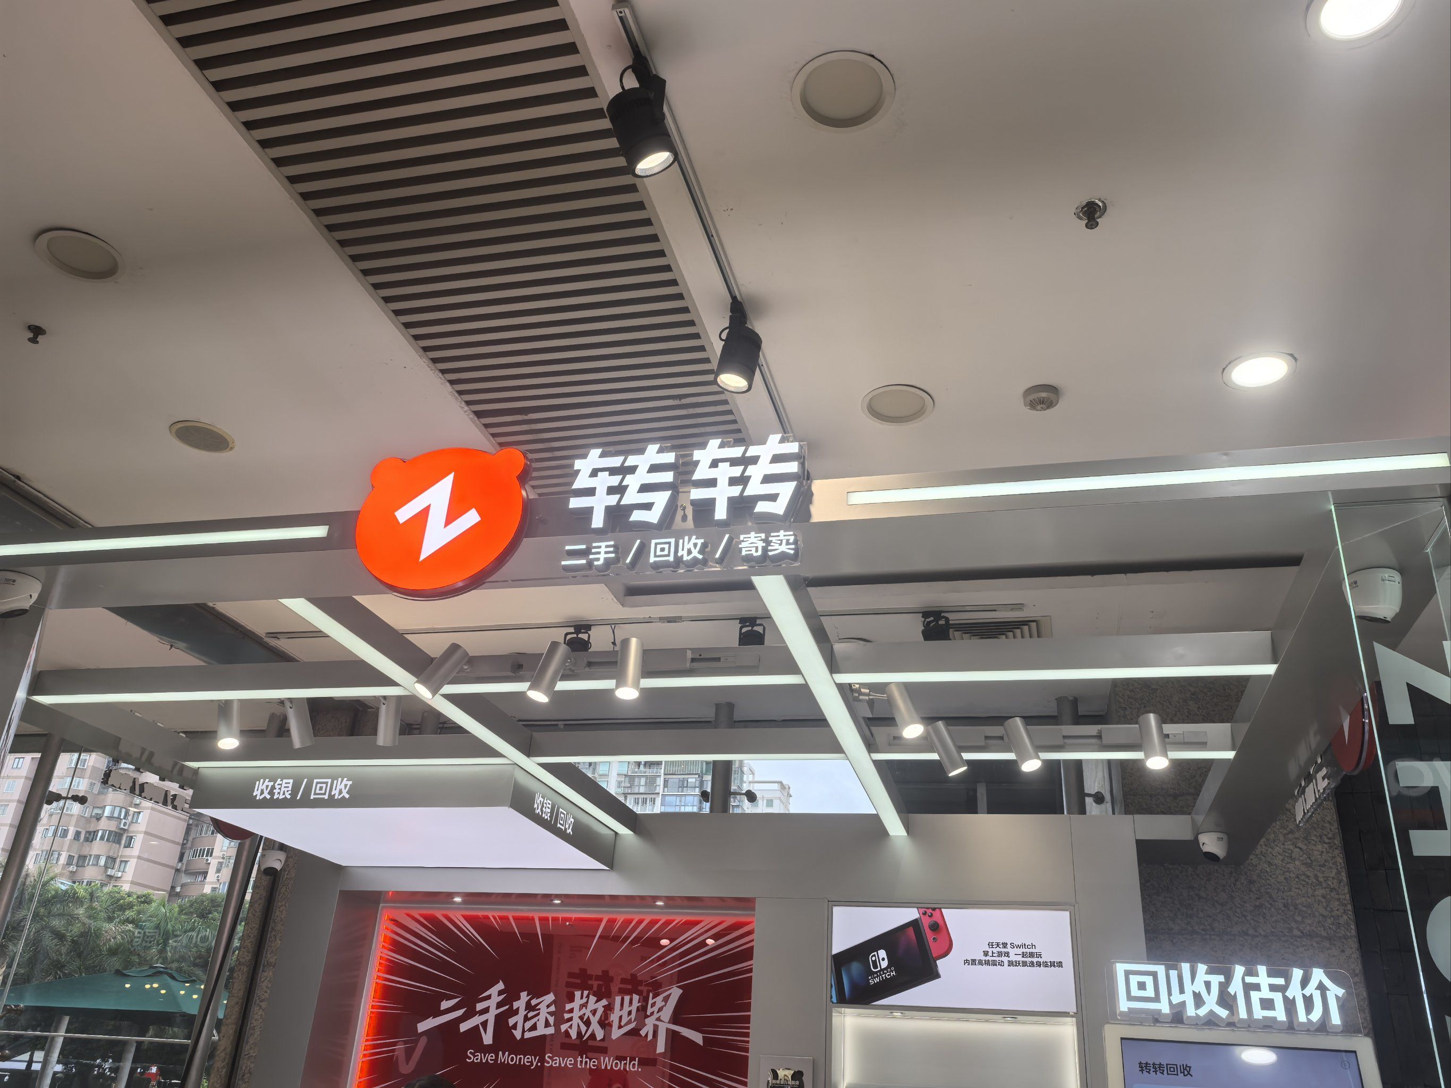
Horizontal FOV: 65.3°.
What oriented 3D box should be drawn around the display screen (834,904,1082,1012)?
[{"bbox_3d":[0.817,1.506,4.119,0.870,0.350,0.050,-3,-28,14],"label":"display screen"}]

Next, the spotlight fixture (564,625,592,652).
[{"bbox_3d":[-0.625,0.425,4.799,0.105,0.150,0.120,-3,-28,14],"label":"spotlight fixture"}]

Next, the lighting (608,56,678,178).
[{"bbox_3d":[-0.174,-0.912,2.410,0.172,0.268,0.119,20,-30,-29],"label":"lighting"}]

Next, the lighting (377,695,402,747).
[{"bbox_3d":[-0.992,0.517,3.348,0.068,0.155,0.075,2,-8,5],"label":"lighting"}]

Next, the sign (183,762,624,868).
[{"bbox_3d":[-1.288,1.173,4.779,1.351,0.159,1.171,-3,-27,14],"label":"sign"}]

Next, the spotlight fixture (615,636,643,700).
[{"bbox_3d":[-0.264,0.340,3.110,0.063,0.172,0.063,1,-34,1],"label":"spotlight fixture"}]

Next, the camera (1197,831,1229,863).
[{"bbox_3d":[1.730,1.087,4.022,0.110,0.100,0.110,14,-28,-18],"label":"camera"}]

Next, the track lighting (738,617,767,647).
[{"bbox_3d":[0.124,0.432,5.178,0.120,0.200,0.140,-3,-27,14],"label":"track lighting"}]

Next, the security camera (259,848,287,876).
[{"bbox_3d":[-1.934,1.365,4.851,0.110,0.100,0.110,24,-33,-34],"label":"security camera"}]

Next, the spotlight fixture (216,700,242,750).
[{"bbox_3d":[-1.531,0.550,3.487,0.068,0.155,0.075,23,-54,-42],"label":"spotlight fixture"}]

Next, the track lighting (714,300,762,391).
[{"bbox_3d":[0.035,-0.551,3.146,0.131,0.242,0.119,-2,-27,11],"label":"track lighting"}]

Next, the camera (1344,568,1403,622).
[{"bbox_3d":[1.345,0.110,2.333,0.117,0.096,0.117,16,-29,-23],"label":"camera"}]

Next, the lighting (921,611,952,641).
[{"bbox_3d":[0.827,0.344,4.428,0.110,0.150,0.120,-17,-33,35],"label":"lighting"}]

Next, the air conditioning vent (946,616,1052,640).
[{"bbox_3d":[1.247,0.477,5.346,0.557,0.050,0.557,-3,-27,14],"label":"air conditioning vent"}]

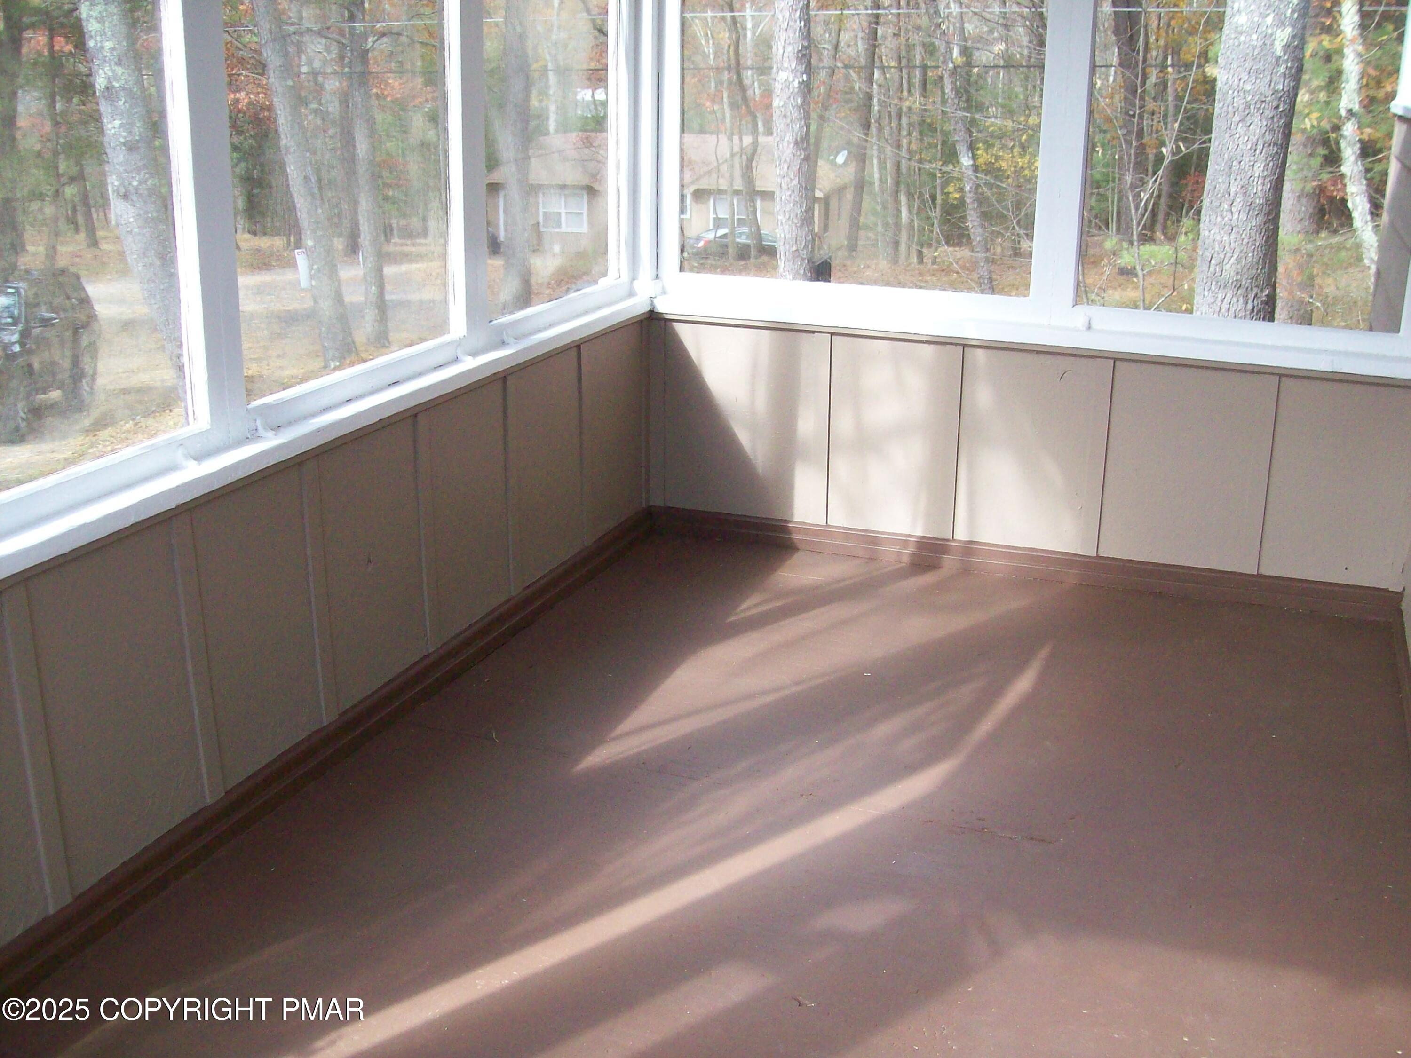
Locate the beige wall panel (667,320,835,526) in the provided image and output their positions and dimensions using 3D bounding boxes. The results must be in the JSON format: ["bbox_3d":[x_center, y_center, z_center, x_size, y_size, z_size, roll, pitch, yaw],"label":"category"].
[{"bbox_3d":[0.123,-0.323,4.406,0.524,0.566,0.020,8,20,20],"label":"beige wall panel"}]

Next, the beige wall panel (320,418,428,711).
[{"bbox_3d":[-0.725,0.074,3.210,0.020,0.570,0.358,8,20,20],"label":"beige wall panel"}]

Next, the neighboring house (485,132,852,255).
[{"bbox_3d":[-1.236,-12.394,52.804,11.900,3.800,7.800,4,19,9],"label":"neighboring house"}]

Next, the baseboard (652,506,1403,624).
[{"bbox_3d":[0.820,0.086,4.220,2.156,0.080,0.035,8,20,20],"label":"baseboard"}]

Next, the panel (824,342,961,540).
[{"bbox_3d":[0.545,-0.268,4.248,0.383,0.560,0.020,8,20,20],"label":"panel"}]

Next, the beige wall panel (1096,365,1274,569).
[{"bbox_3d":[1.298,-0.169,3.967,0.419,0.549,0.020,8,20,20],"label":"beige wall panel"}]

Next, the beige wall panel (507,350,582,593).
[{"bbox_3d":[-0.429,-0.163,3.920,0.020,0.570,0.414,8,20,20],"label":"beige wall panel"}]

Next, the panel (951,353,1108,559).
[{"bbox_3d":[0.913,-0.220,4.111,0.409,0.555,0.020,8,20,20],"label":"panel"}]

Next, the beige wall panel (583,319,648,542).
[{"bbox_3d":[-0.274,-0.286,4.291,0.020,0.570,0.416,8,20,20],"label":"beige wall panel"}]

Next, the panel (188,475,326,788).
[{"bbox_3d":[-0.871,0.191,2.860,0.020,0.570,0.323,8,20,20],"label":"panel"}]

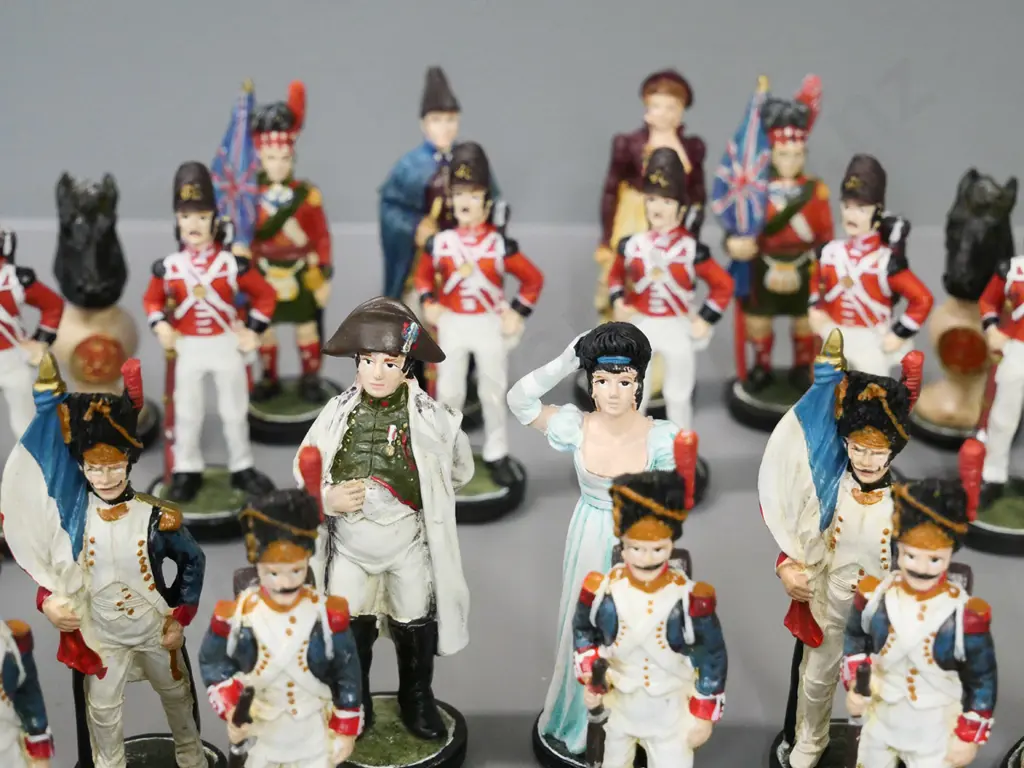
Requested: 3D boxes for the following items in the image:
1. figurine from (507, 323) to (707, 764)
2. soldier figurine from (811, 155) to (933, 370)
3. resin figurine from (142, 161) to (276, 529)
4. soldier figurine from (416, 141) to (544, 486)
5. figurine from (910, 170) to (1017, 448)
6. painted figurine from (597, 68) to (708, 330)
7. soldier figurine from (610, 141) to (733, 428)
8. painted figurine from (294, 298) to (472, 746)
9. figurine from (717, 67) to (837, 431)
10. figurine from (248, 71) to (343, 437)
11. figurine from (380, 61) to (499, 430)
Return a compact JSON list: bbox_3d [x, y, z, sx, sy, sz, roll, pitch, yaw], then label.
[{"bbox_3d":[0.018,0.032,0.384,0.038,0.096,0.033,1,26,3],"label":"figurine"},{"bbox_3d":[0.085,-0.011,0.477,0.034,0.094,0.034,12,28,24],"label":"soldier figurine"},{"bbox_3d":[-0.065,-0.009,0.417,0.030,0.082,0.028,0,23,0],"label":"resin figurine"},{"bbox_3d":[-0.011,-0.014,0.482,0.035,0.095,0.033,3,26,5],"label":"soldier figurine"},{"bbox_3d":[0.111,-0.019,0.463,0.028,0.064,0.029,15,27,31],"label":"figurine"},{"bbox_3d":[0.031,-0.034,0.471,0.031,0.086,0.028,2,23,6],"label":"painted figurine"},{"bbox_3d":[0.032,-0.011,0.423,0.030,0.082,0.028,5,24,12],"label":"soldier figurine"},{"bbox_3d":[-0.021,0.026,0.328,0.030,0.087,0.028,2,23,6],"label":"painted figurine"},{"bbox_3d":[0.073,-0.037,0.527,0.038,0.096,0.033,4,26,8],"label":"figurine"},{"bbox_3d":[-0.055,-0.030,0.463,0.029,0.085,0.028,-1,23,-2],"label":"figurine"},{"bbox_3d":[-0.020,-0.038,0.528,0.033,0.099,0.033,-4,26,-9],"label":"figurine"}]

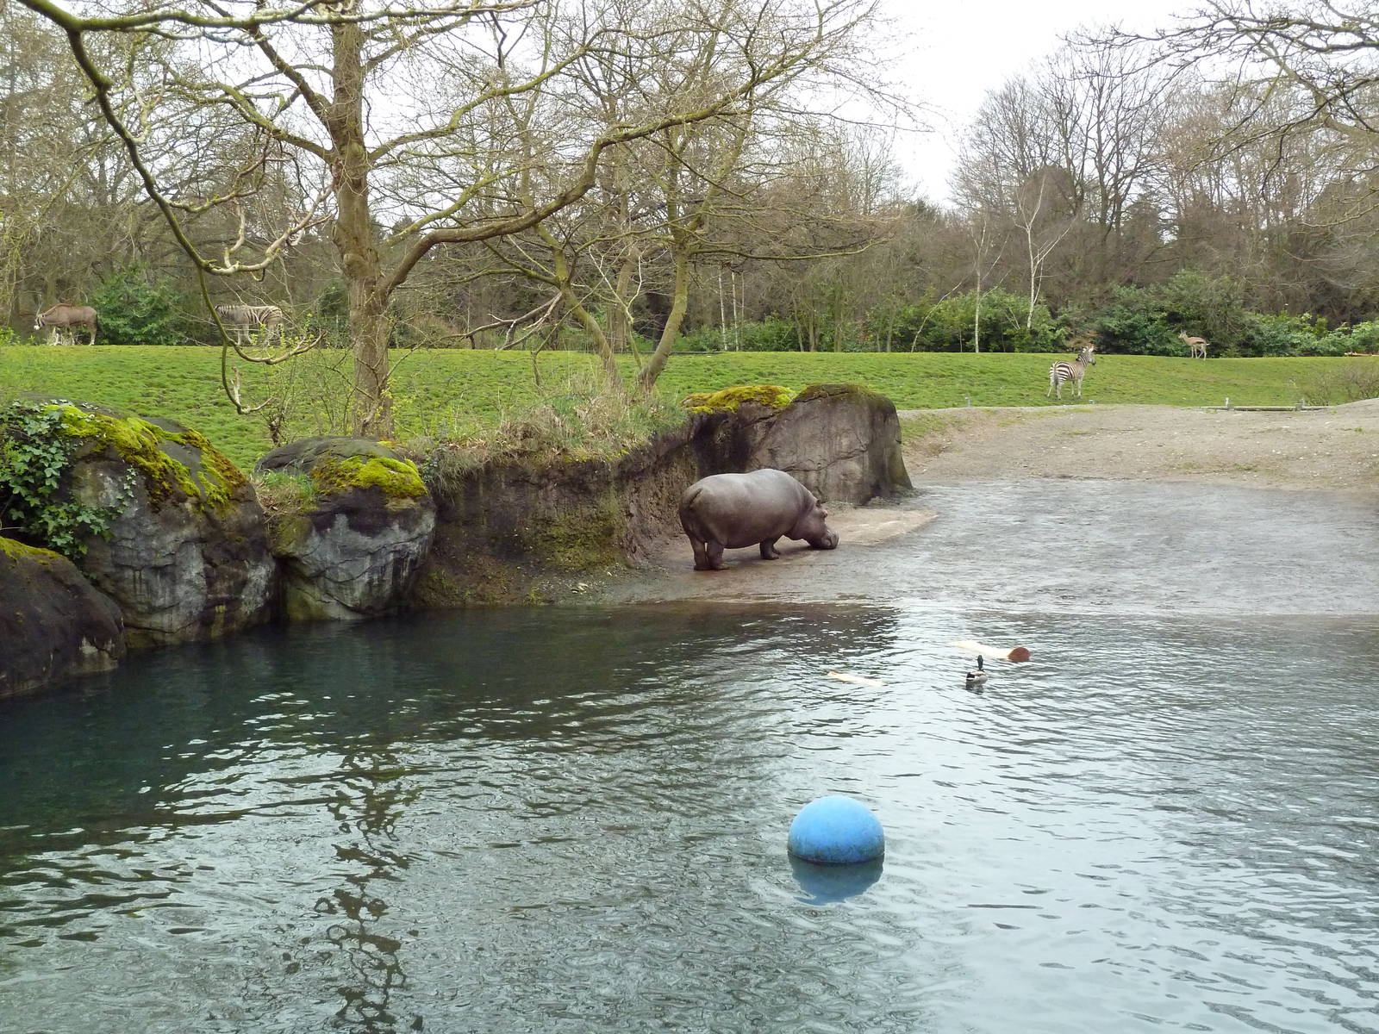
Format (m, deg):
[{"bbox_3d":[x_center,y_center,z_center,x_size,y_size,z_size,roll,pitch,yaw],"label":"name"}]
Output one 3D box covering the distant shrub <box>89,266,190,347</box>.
[{"bbox_3d":[-17.885,-6.832,57.000,3.300,2.700,2.700,-2,5,-17],"label":"distant shrub"}]

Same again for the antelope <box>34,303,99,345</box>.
[{"bbox_3d":[-18.489,-5.737,52.000,1.880,1.270,0.500,-2,5,-17],"label":"antelope"}]

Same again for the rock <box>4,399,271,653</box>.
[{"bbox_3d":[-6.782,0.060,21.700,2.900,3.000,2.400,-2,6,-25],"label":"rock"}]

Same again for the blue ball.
[{"bbox_3d":[1.005,2.242,12.000,0.665,0.665,0.665,0,5,0],"label":"blue ball"}]

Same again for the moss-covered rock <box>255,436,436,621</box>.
[{"bbox_3d":[-4.634,0.138,23.600,2.200,2.400,2.100,-2,6,-20],"label":"moss-covered rock"}]

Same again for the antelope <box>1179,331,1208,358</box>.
[{"bbox_3d":[20.135,-6.862,70.000,1.150,1.130,0.330,3,6,30],"label":"antelope"}]

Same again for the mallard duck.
[{"bbox_3d":[2.992,1.608,18.300,0.200,0.300,0.450,3,6,29],"label":"mallard duck"}]

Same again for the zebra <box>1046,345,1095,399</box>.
[{"bbox_3d":[13.291,-5.024,61.000,2.000,1.830,0.520,-4,7,-38],"label":"zebra"}]

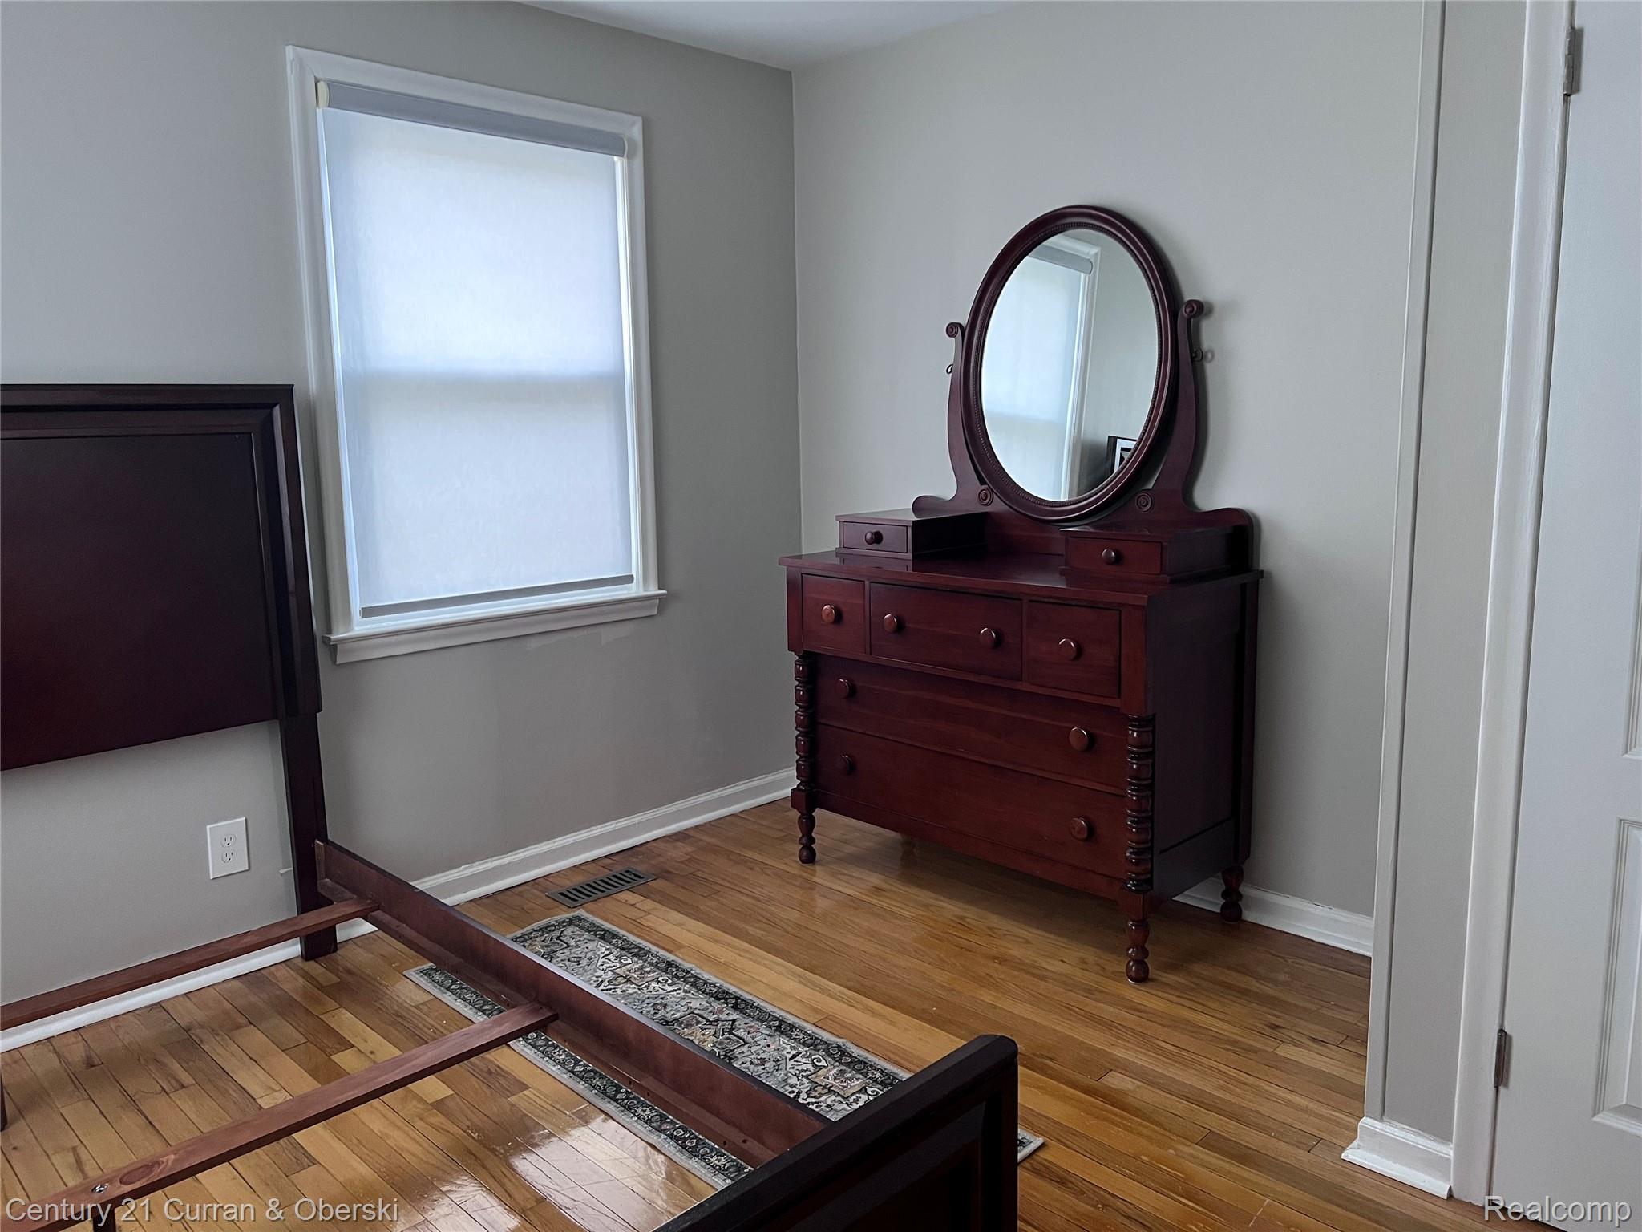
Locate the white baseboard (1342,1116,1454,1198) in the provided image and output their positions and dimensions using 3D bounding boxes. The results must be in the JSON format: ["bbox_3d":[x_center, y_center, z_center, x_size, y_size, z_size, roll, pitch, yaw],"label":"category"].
[{"bbox_3d":[0.996,0.923,2.127,0.034,0.082,0.175,-10,13,-44],"label":"white baseboard"}]

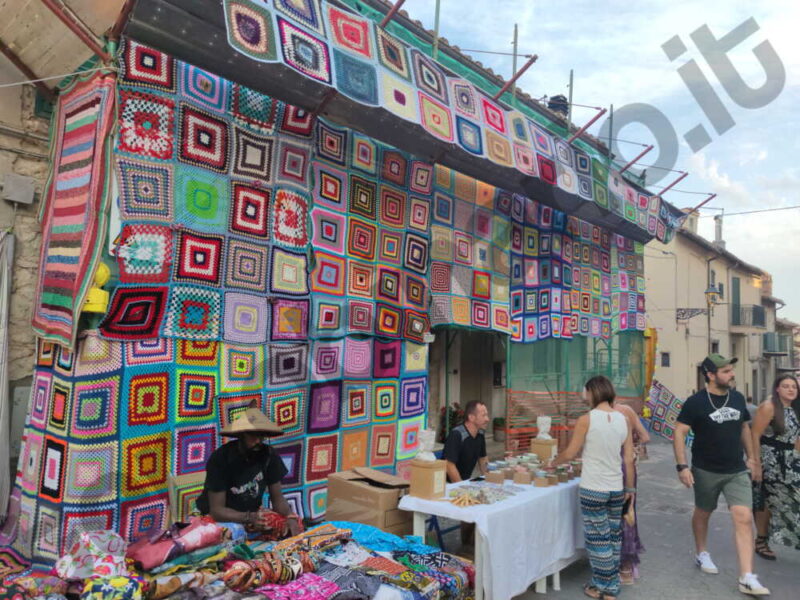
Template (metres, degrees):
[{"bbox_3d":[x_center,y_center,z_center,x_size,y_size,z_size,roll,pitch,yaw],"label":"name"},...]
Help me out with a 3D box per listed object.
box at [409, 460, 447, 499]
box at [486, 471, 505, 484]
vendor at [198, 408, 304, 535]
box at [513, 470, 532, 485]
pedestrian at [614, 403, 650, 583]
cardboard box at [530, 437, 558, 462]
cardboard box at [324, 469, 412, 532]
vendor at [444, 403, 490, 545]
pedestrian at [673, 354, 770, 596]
[{"bbox_3d":[0.203,1.264,3.946,0.180,0.240,0.180,-2,-6,40],"label":"box"},{"bbox_3d":[0.750,1.392,4.368,0.125,0.076,0.090,-2,-6,40],"label":"box"},{"bbox_3d":[-1.127,1.443,4.040,0.620,1.320,0.700,3,-5,-25],"label":"vendor"},{"bbox_3d":[0.965,1.397,4.368,0.130,0.076,0.090,-2,-6,40],"label":"box"},{"bbox_3d":[1.795,1.404,4.410,0.380,1.600,0.440,-3,-6,45],"label":"pedestrian"},{"bbox_3d":[1.276,1.363,4.893,0.180,0.240,0.180,-2,-6,40],"label":"cardboard box"},{"bbox_3d":[-0.242,1.669,4.405,0.620,0.420,0.350,-3,-6,45],"label":"cardboard box"},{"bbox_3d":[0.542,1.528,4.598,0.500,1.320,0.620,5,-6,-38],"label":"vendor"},{"bbox_3d":[2.557,1.331,4.447,0.600,1.790,0.500,2,-4,-10],"label":"pedestrian"}]

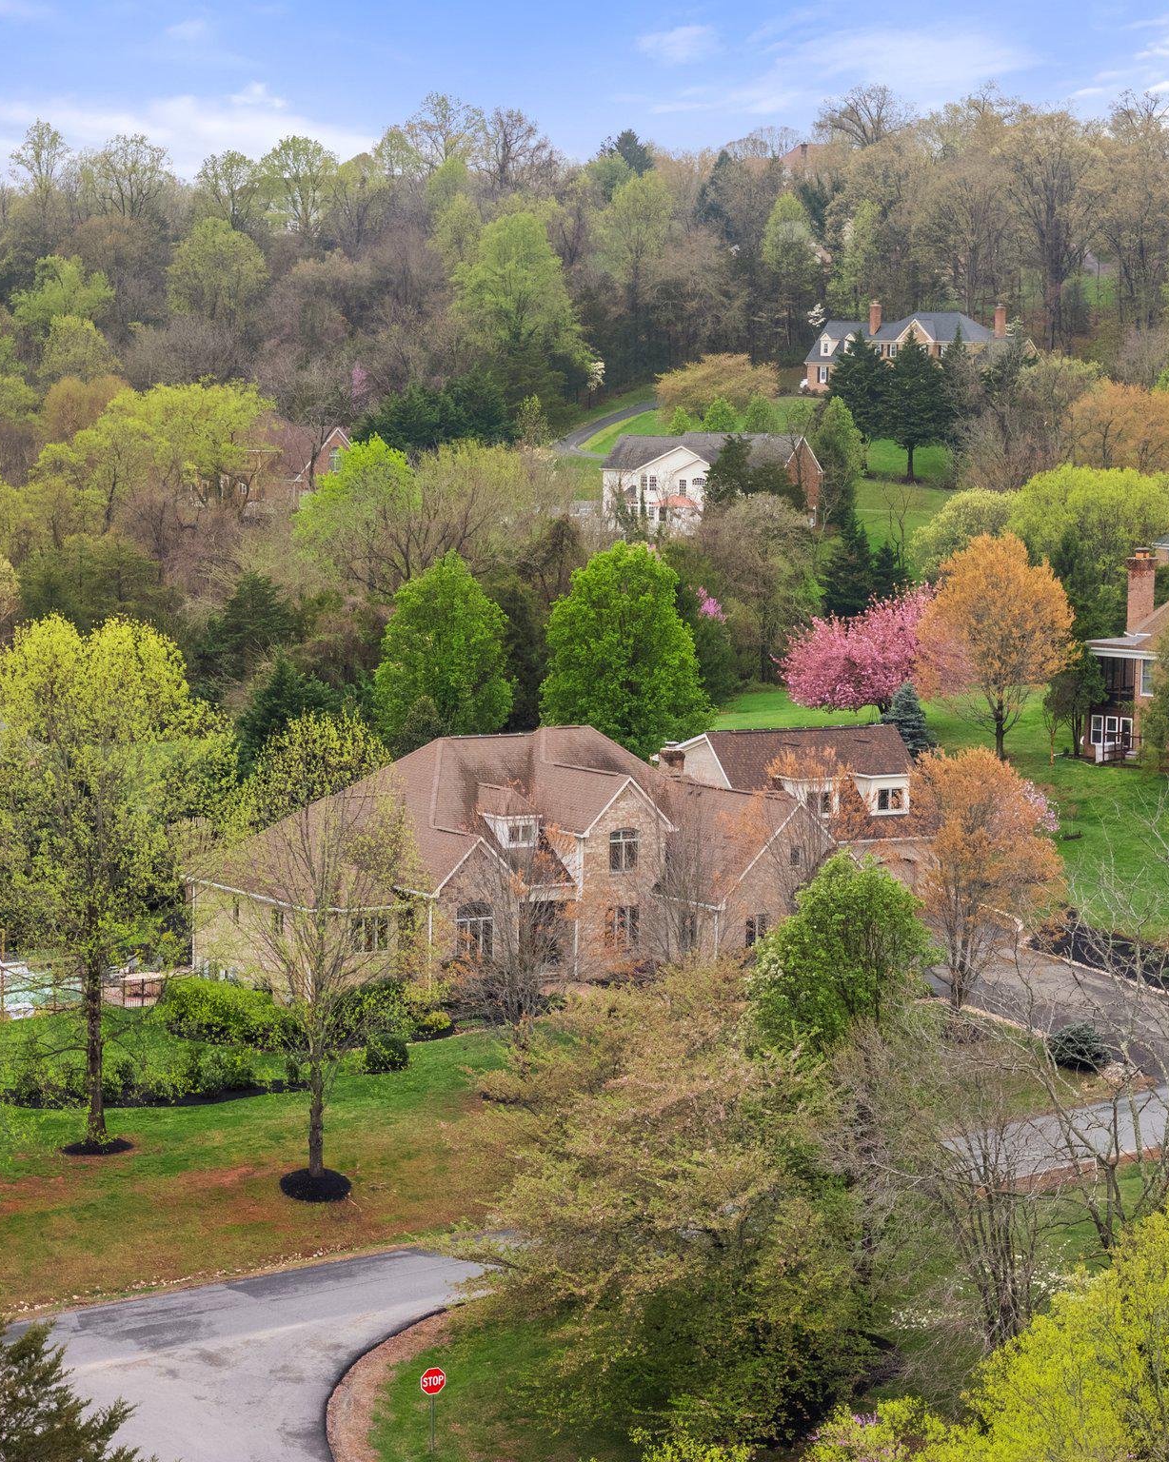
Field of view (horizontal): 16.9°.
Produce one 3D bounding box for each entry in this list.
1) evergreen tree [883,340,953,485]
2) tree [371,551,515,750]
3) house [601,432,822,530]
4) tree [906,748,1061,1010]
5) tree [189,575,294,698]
[{"bbox_3d":[36.974,-35.876,437.000,8.200,16.138,8.200,1,5,5],"label":"evergreen tree"},{"bbox_3d":[-8.041,-3.651,225.000,8.100,13.242,8.100,0,5,-2],"label":"tree"},{"bbox_3d":[13.123,-25.711,411.383,21.200,10.000,11.500,3,6,28],"label":"house"},{"bbox_3d":[16.429,6.102,162.000,6.380,10.130,6.380,1,5,0],"label":"tree"},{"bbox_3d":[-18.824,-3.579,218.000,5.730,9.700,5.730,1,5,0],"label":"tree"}]

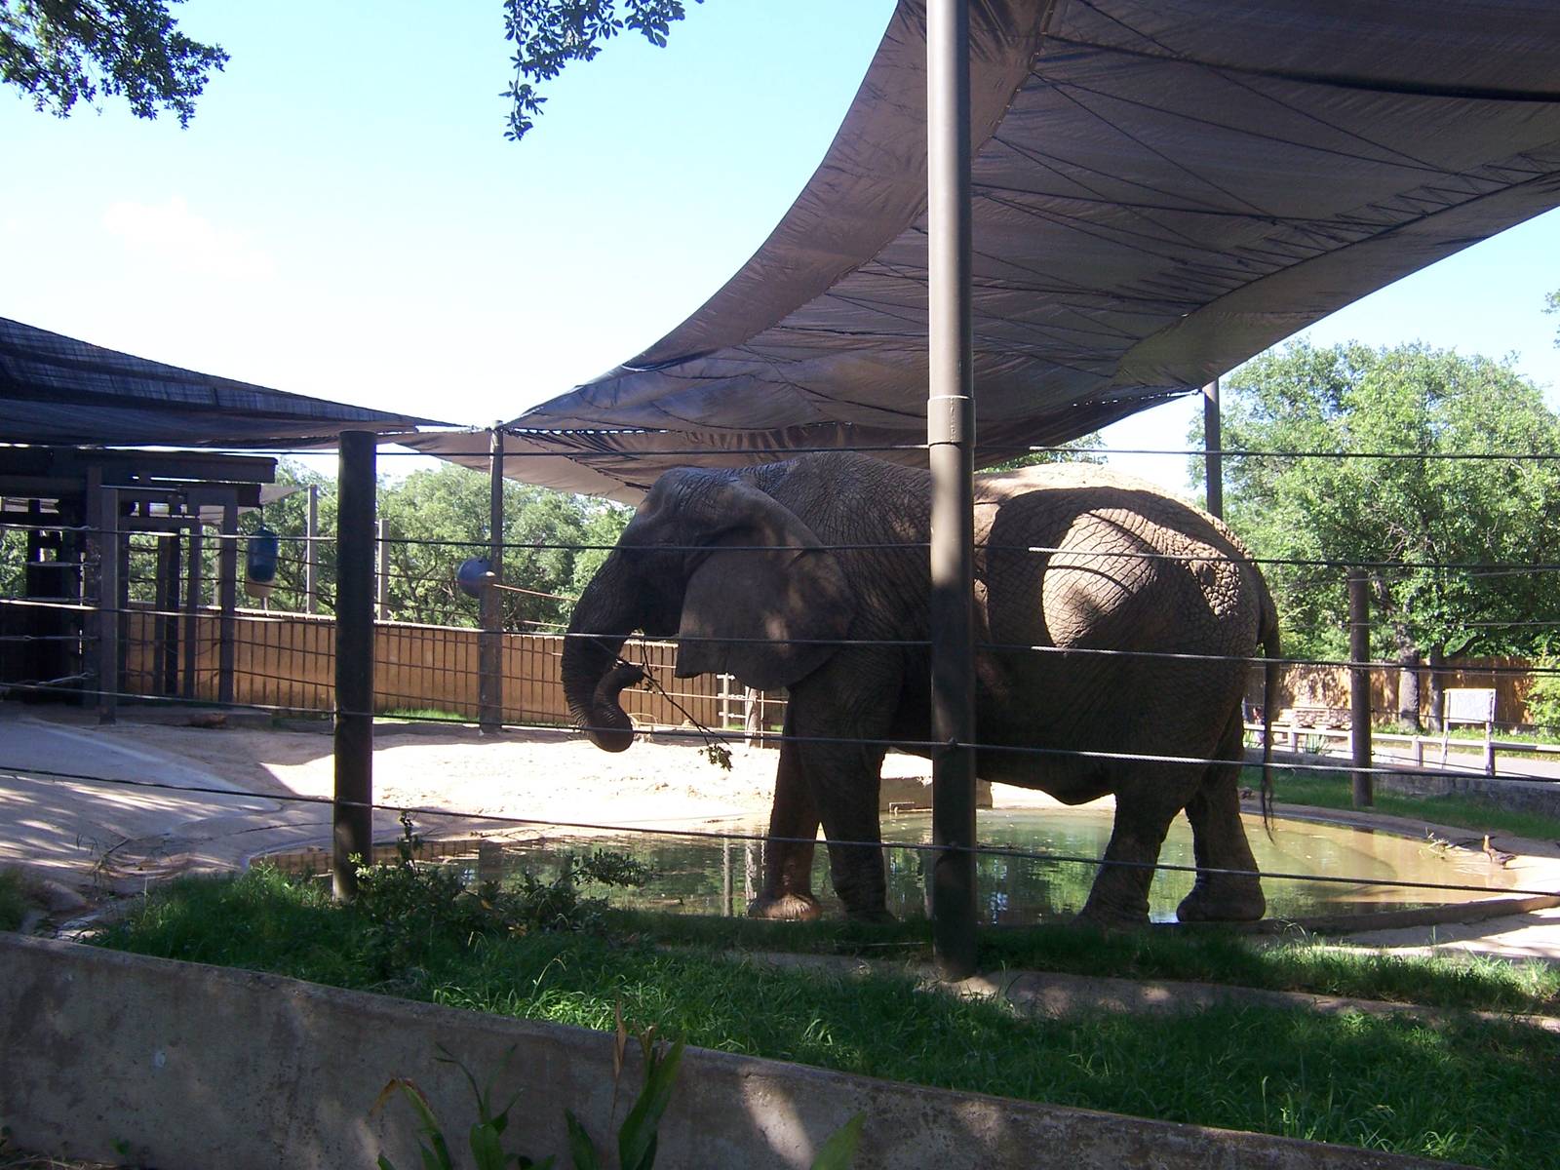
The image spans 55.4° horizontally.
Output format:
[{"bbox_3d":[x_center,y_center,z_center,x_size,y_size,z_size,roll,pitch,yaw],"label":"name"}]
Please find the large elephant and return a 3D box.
[{"bbox_3d":[0.790,0.585,8.500,4.070,2.660,1.500,0,-3,5],"label":"large elephant"}]

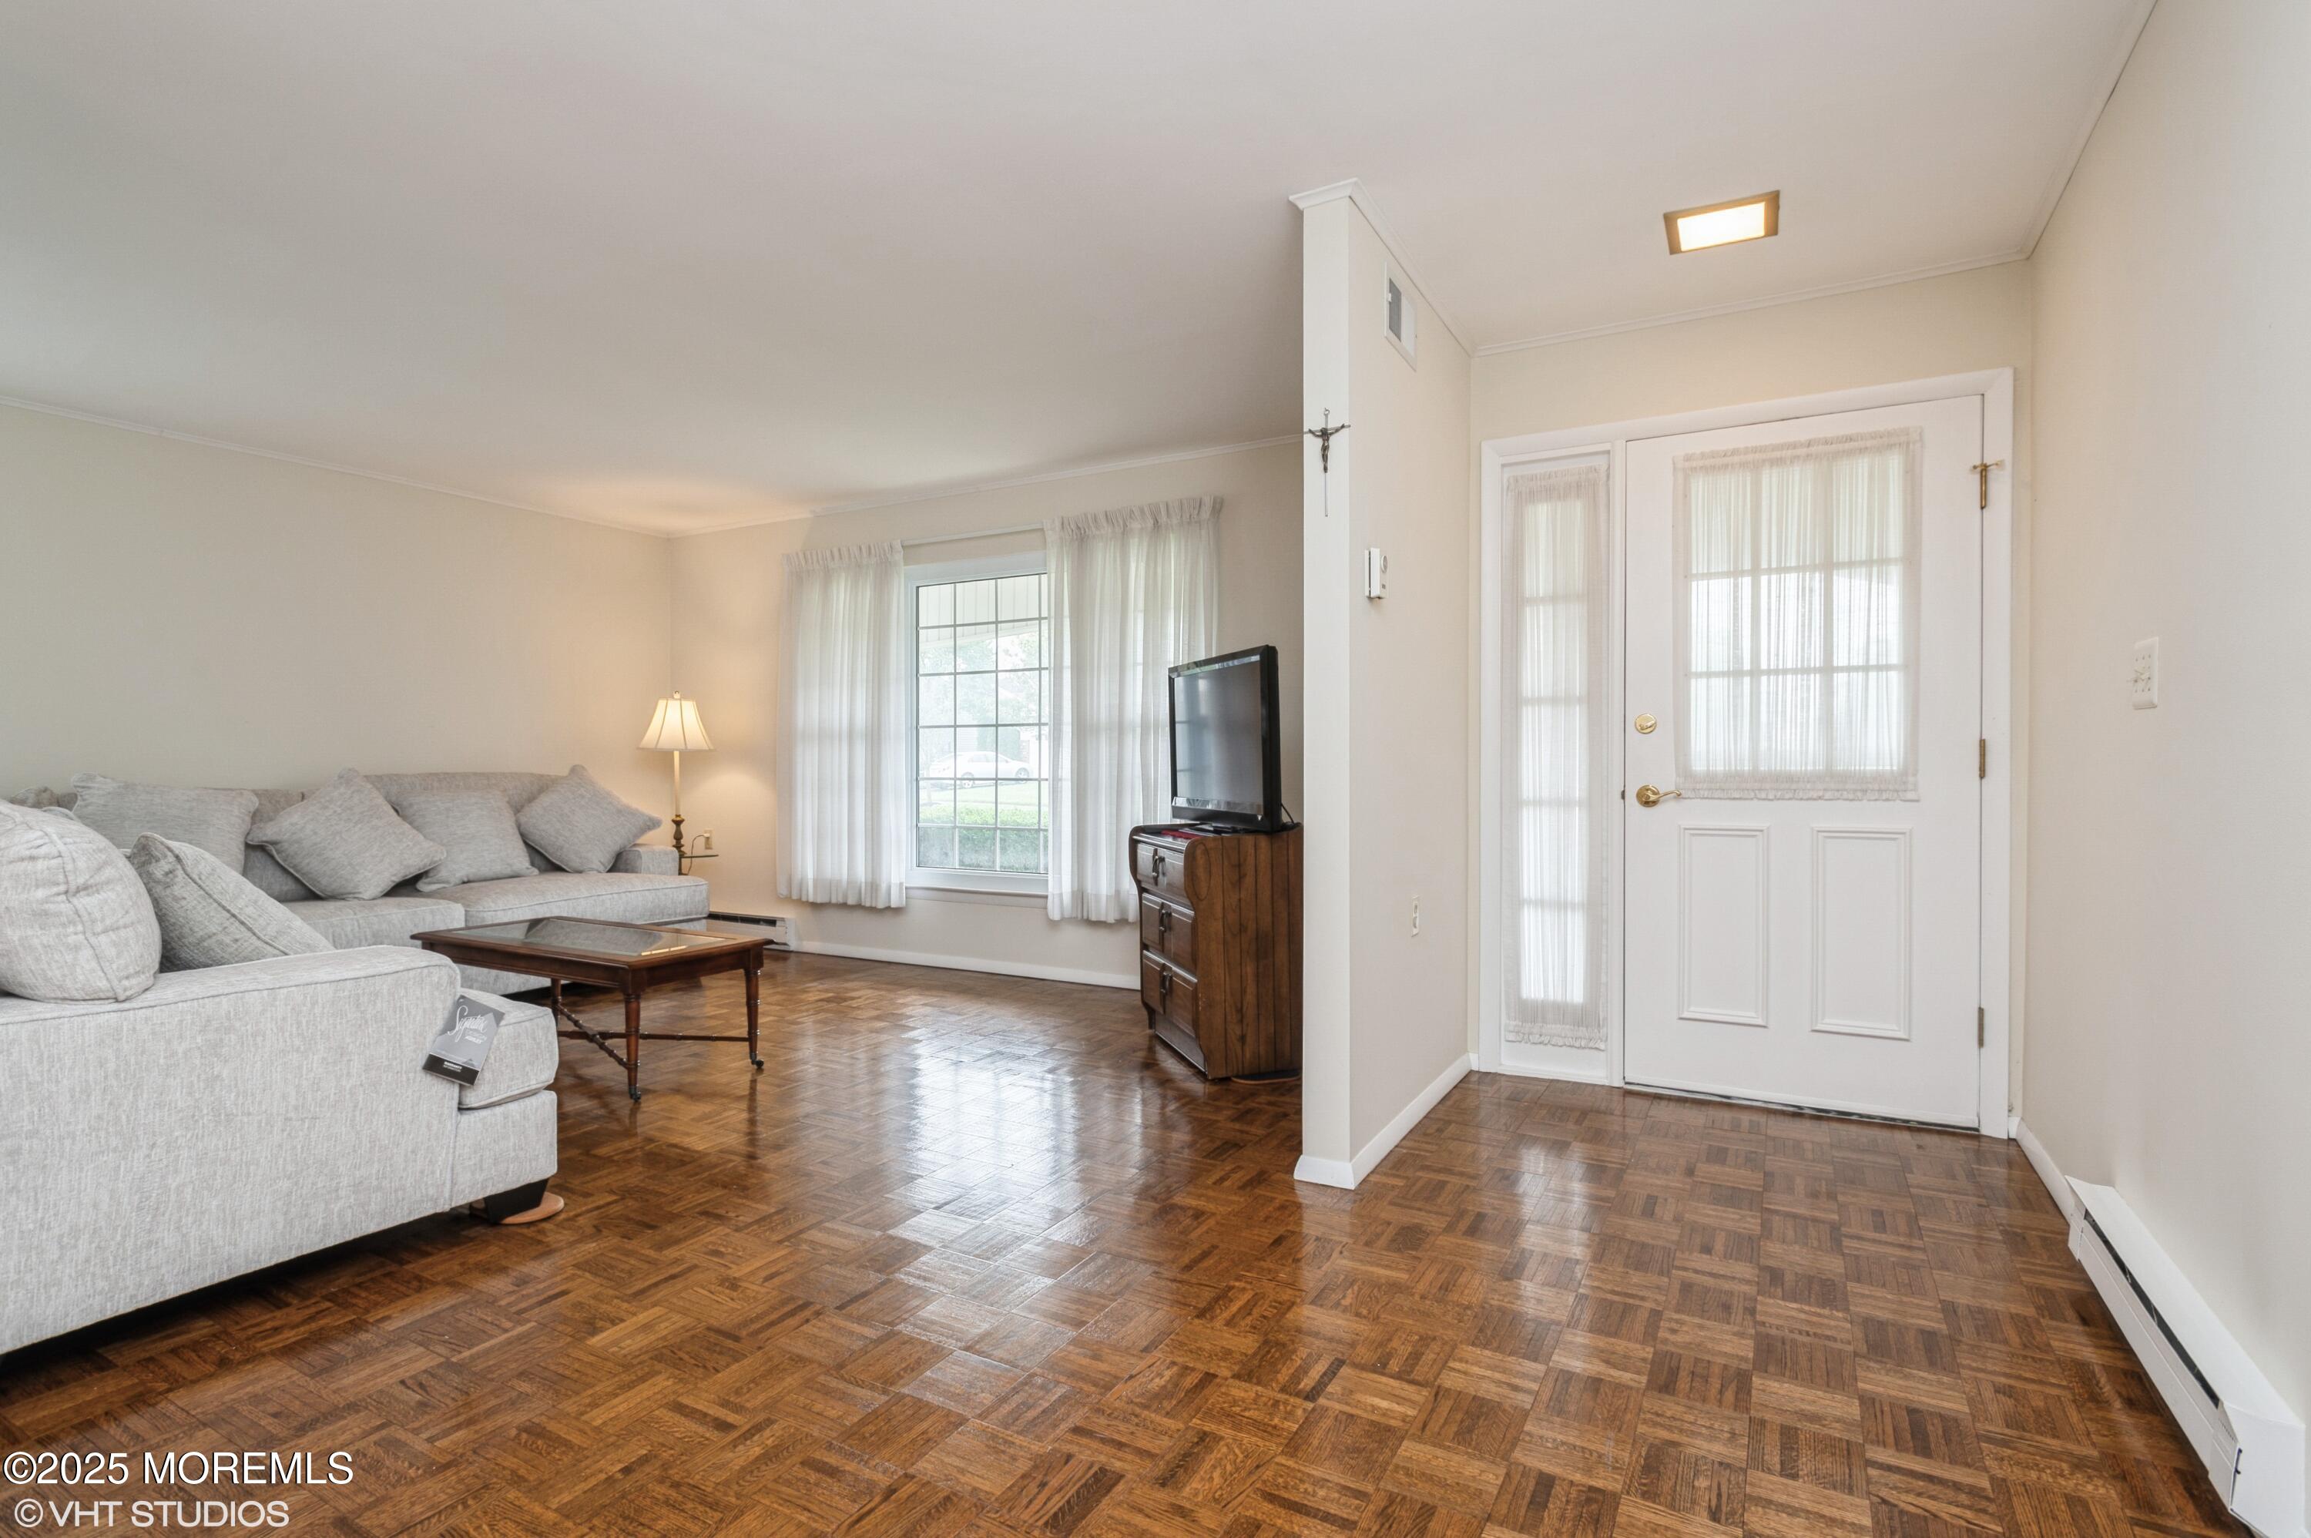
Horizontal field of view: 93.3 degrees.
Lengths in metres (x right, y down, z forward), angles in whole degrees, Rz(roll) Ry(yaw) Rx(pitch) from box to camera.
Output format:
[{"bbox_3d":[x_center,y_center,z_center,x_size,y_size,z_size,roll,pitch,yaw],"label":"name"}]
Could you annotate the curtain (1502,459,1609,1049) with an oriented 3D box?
[{"bbox_3d":[1.308,-0.036,3.563,0.318,1.885,0.030,0,0,30],"label":"curtain"}]

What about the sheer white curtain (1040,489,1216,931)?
[{"bbox_3d":[-0.121,-0.231,4.981,0.940,1.910,0.120,0,0,30],"label":"sheer white curtain"}]

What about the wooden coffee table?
[{"bbox_3d":[-1.989,0.810,3.838,1.240,0.425,0.545,0,0,30],"label":"wooden coffee table"}]

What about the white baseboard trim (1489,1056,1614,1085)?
[{"bbox_3d":[1.288,0.996,3.570,0.390,0.055,0.025,0,0,30],"label":"white baseboard trim"}]

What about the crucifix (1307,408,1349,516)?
[{"bbox_3d":[0.415,-0.746,2.652,0.122,0.268,0.026,0,0,30],"label":"crucifix"}]

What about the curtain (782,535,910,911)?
[{"bbox_3d":[-1.687,-0.235,5.867,0.950,1.910,0.120,0,0,30],"label":"curtain"}]

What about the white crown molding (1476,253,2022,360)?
[{"bbox_3d":[1.709,-1.398,3.309,1.486,0.038,0.034,0,0,30],"label":"white crown molding"}]

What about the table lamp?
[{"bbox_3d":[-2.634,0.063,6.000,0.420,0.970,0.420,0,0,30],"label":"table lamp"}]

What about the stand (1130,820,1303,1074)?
[{"bbox_3d":[0.230,0.613,3.993,0.470,0.820,0.680,0,0,-17],"label":"stand"}]

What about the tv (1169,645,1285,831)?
[{"bbox_3d":[0.257,-0.079,3.966,0.210,0.640,0.900,0,0,-19],"label":"tv"}]

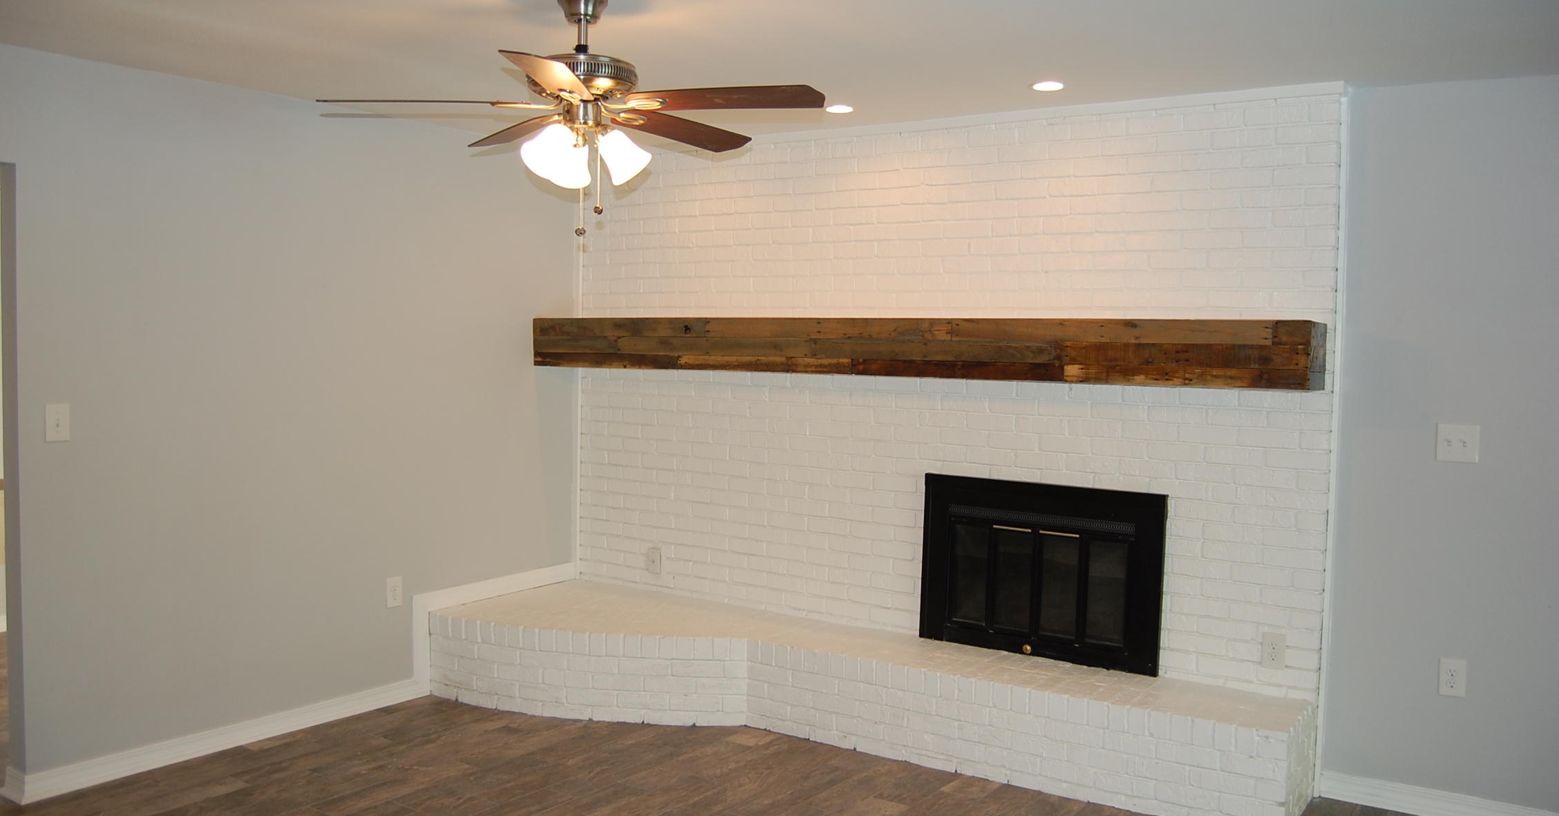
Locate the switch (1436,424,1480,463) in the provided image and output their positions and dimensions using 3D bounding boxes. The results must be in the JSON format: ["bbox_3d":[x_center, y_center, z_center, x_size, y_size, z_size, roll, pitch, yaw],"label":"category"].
[{"bbox_3d":[2.183,0.113,3.757,0.118,0.118,0.012,3,4,32],"label":"switch"}]

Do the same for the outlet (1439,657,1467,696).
[{"bbox_3d":[2.184,0.878,3.789,0.073,0.118,0.010,3,4,32],"label":"outlet"}]

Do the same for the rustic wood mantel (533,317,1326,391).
[{"bbox_3d":[0.338,-0.241,4.721,3.370,0.223,0.260,3,4,32],"label":"rustic wood mantel"}]

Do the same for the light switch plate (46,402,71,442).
[{"bbox_3d":[-2.334,0.049,3.777,0.010,0.118,0.072,3,4,37],"label":"light switch plate"}]

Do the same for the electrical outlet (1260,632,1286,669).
[{"bbox_3d":[1.710,0.844,4.051,0.074,0.119,0.010,3,4,32],"label":"electrical outlet"}]

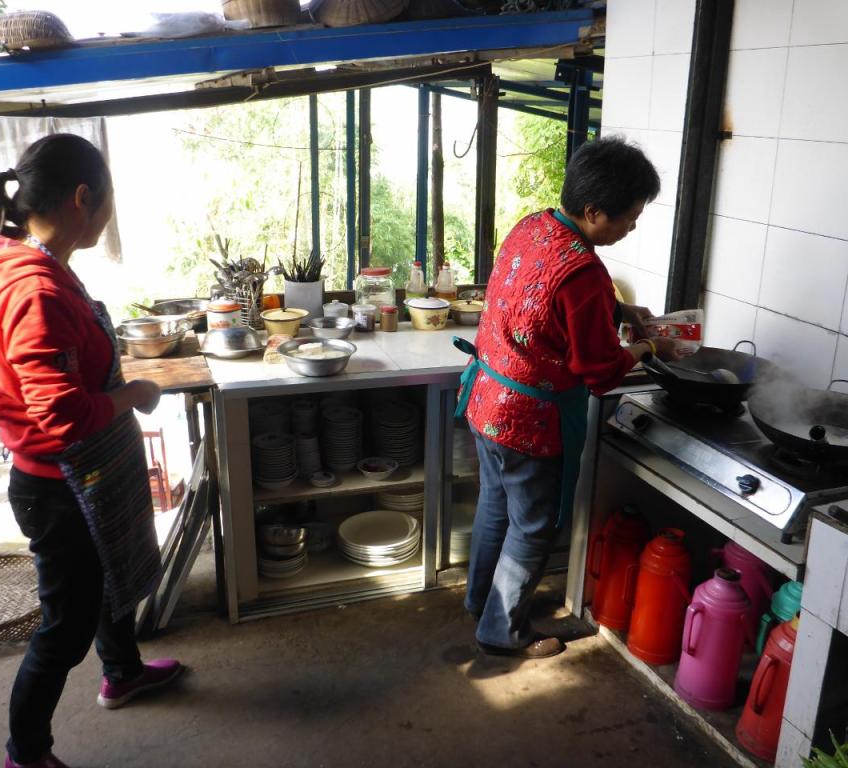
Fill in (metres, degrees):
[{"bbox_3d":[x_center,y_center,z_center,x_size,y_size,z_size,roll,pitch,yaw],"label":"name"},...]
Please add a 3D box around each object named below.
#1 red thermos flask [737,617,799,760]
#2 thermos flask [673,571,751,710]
[{"bbox_3d":[0.852,0.717,2.004,0.205,0.370,0.165,-12,21,-35],"label":"red thermos flask"},{"bbox_3d":[0.783,0.678,2.240,0.195,0.370,0.165,-7,19,-21],"label":"thermos flask"}]

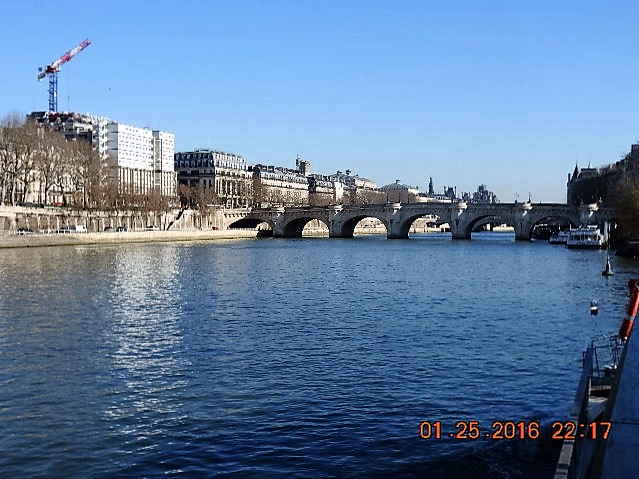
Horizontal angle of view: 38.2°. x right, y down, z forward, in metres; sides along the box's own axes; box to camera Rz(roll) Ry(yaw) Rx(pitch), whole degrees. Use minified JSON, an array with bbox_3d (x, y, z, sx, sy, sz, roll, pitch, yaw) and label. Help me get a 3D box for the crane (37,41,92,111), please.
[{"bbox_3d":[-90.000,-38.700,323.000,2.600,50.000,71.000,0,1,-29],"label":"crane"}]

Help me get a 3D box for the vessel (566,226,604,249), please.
[{"bbox_3d":[59.900,-0.800,207.500,7.000,4.800,27.000,0,1,17],"label":"vessel"}]

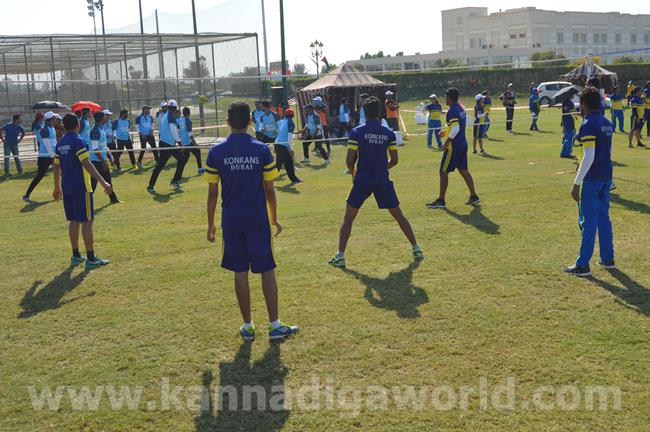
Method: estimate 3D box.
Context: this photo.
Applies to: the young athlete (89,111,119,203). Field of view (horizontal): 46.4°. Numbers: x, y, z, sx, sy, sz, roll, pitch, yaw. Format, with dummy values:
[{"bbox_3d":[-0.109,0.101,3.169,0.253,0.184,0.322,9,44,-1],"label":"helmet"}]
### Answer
[{"bbox_3d":[-4.161,-1.096,14.200,0.750,1.680,0.550,-1,9,12],"label":"young athlete"}]

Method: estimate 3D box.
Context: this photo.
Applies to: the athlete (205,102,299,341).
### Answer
[{"bbox_3d":[-0.510,0.033,5.473,0.600,1.710,0.360,-2,9,0],"label":"athlete"}]

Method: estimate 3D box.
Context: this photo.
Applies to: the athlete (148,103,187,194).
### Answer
[{"bbox_3d":[-3.107,-1.367,14.900,0.800,1.750,0.600,-10,12,-39],"label":"athlete"}]

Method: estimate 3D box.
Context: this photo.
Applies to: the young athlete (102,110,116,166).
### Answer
[{"bbox_3d":[-6.229,-2.240,21.900,0.500,1.640,0.550,5,12,39],"label":"young athlete"}]

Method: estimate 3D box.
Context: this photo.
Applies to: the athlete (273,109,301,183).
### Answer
[{"bbox_3d":[-0.827,-1.543,16.700,0.700,1.620,0.550,-8,10,-33],"label":"athlete"}]

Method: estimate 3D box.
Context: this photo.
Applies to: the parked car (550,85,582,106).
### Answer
[{"bbox_3d":[16.645,-8.422,52.000,4.100,1.550,1.730,0,9,13],"label":"parked car"}]

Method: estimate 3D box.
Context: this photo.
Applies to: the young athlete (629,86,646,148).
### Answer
[{"bbox_3d":[8.676,-2.730,21.000,0.500,1.650,0.480,-7,10,-27],"label":"young athlete"}]

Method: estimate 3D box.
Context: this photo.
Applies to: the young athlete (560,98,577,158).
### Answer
[{"bbox_3d":[5.907,-2.206,18.386,0.400,1.550,0.440,-11,13,-44],"label":"young athlete"}]

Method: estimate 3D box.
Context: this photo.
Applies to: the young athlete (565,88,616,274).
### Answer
[{"bbox_3d":[2.439,-0.335,7.000,0.500,1.720,0.360,-10,12,-42],"label":"young athlete"}]

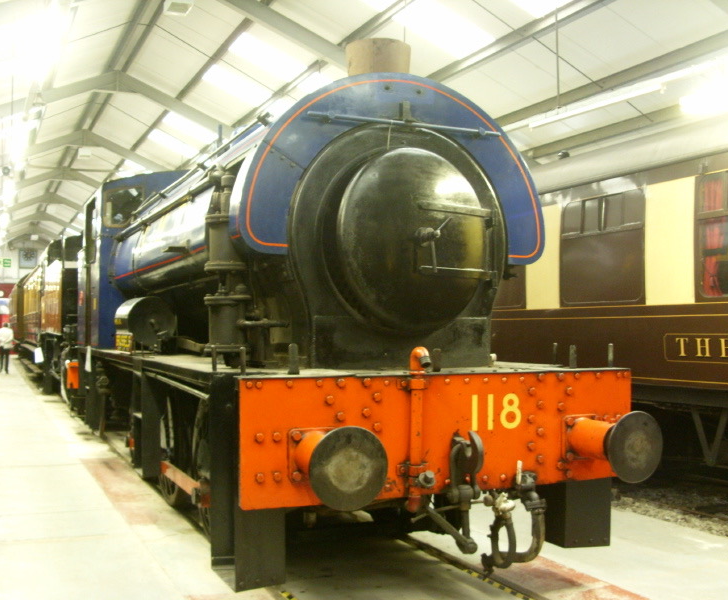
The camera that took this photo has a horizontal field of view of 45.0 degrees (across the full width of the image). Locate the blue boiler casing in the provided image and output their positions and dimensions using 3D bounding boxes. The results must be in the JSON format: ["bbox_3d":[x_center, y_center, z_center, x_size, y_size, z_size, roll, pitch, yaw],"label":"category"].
[{"bbox_3d":[-0.877,-0.761,8.350,2.190,1.250,5.770,1,-2,-23],"label":"blue boiler casing"}]

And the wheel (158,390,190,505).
[{"bbox_3d":[-1.820,1.347,8.573,0.150,1.300,1.300,1,-2,-23],"label":"wheel"}]

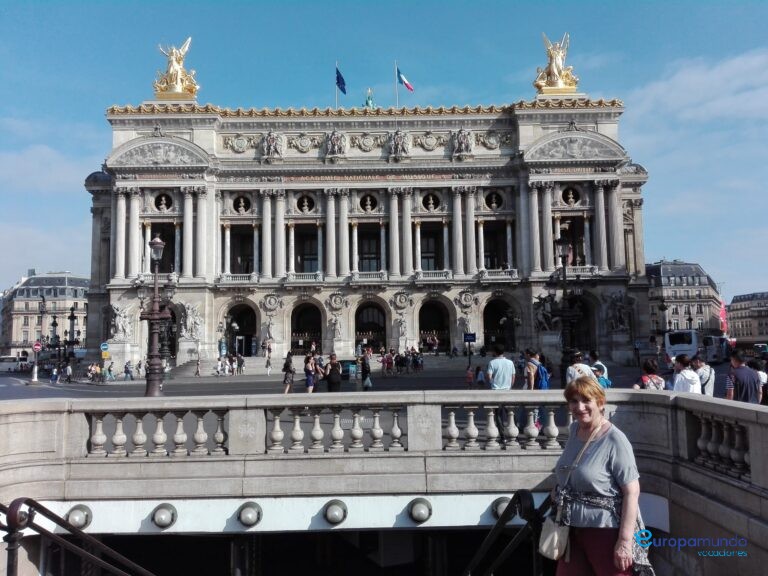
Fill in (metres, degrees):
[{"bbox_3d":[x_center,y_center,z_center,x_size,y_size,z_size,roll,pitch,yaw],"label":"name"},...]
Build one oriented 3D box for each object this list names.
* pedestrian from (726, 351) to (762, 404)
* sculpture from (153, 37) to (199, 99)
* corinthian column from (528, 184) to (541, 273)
[{"bbox_3d":[5.056,1.718,8.308,0.500,1.680,0.340,3,-8,-33],"label":"pedestrian"},{"bbox_3d":[-25.322,-26.832,73.011,5.650,8.050,3.600,-1,-4,-1],"label":"sculpture"},{"bbox_3d":[17.244,-6.823,68.403,1.490,10.150,1.400,-1,-4,-1],"label":"corinthian column"}]

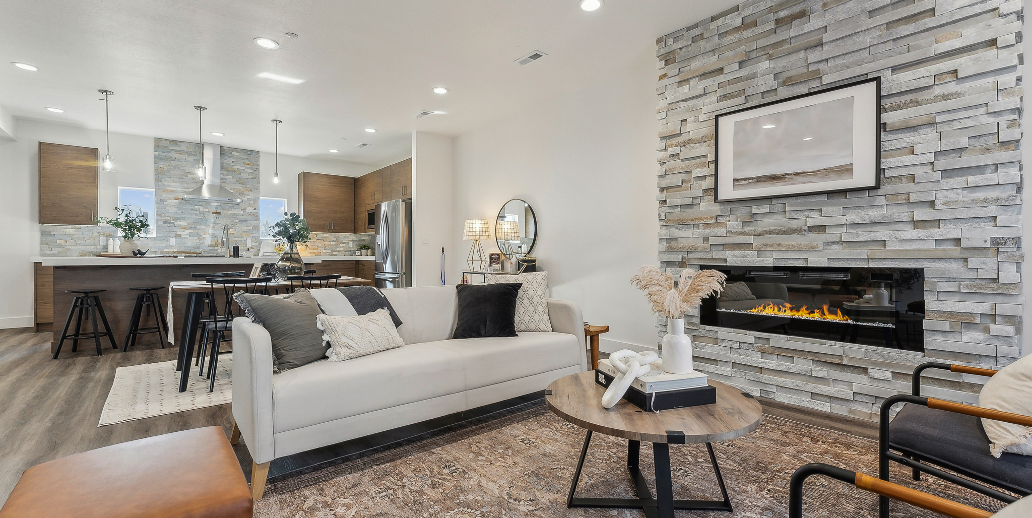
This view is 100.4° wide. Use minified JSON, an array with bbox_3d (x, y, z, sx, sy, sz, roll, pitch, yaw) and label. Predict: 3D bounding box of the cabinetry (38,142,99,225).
[{"bbox_3d":[-6.051,-0.983,5.856,0.550,1.065,0.340,0,0,-40],"label":"cabinetry"}]

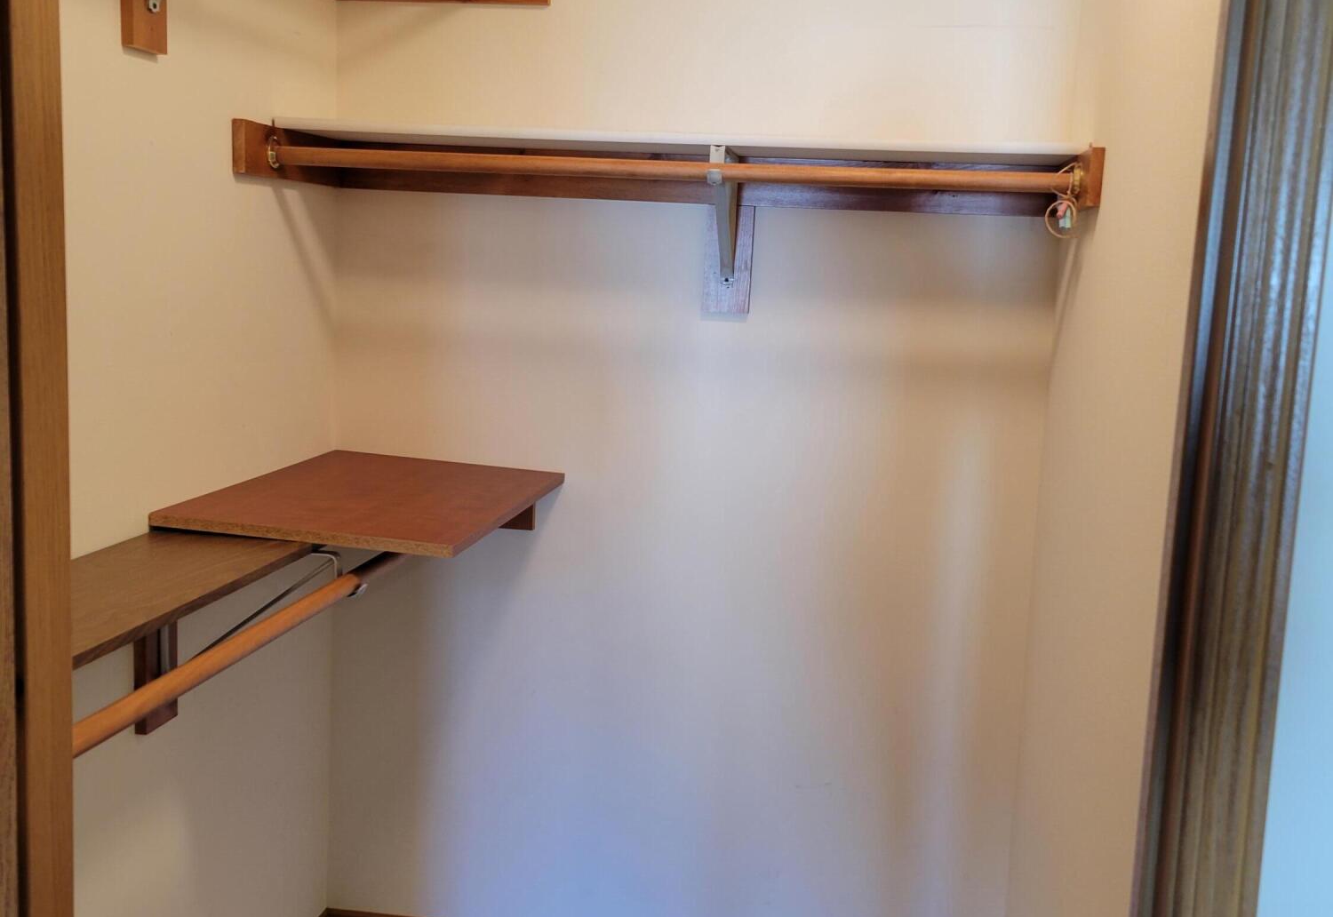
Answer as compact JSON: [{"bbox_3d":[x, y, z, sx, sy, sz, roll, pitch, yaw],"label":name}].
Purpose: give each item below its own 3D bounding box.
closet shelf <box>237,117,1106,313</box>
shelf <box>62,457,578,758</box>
[{"bbox_3d":[0.003,-0.409,2.334,1.396,0.307,0.404,4,8,8],"label":"closet shelf"},{"bbox_3d":[-0.561,0.277,1.908,0.495,0.333,1.596,4,8,8],"label":"shelf"}]

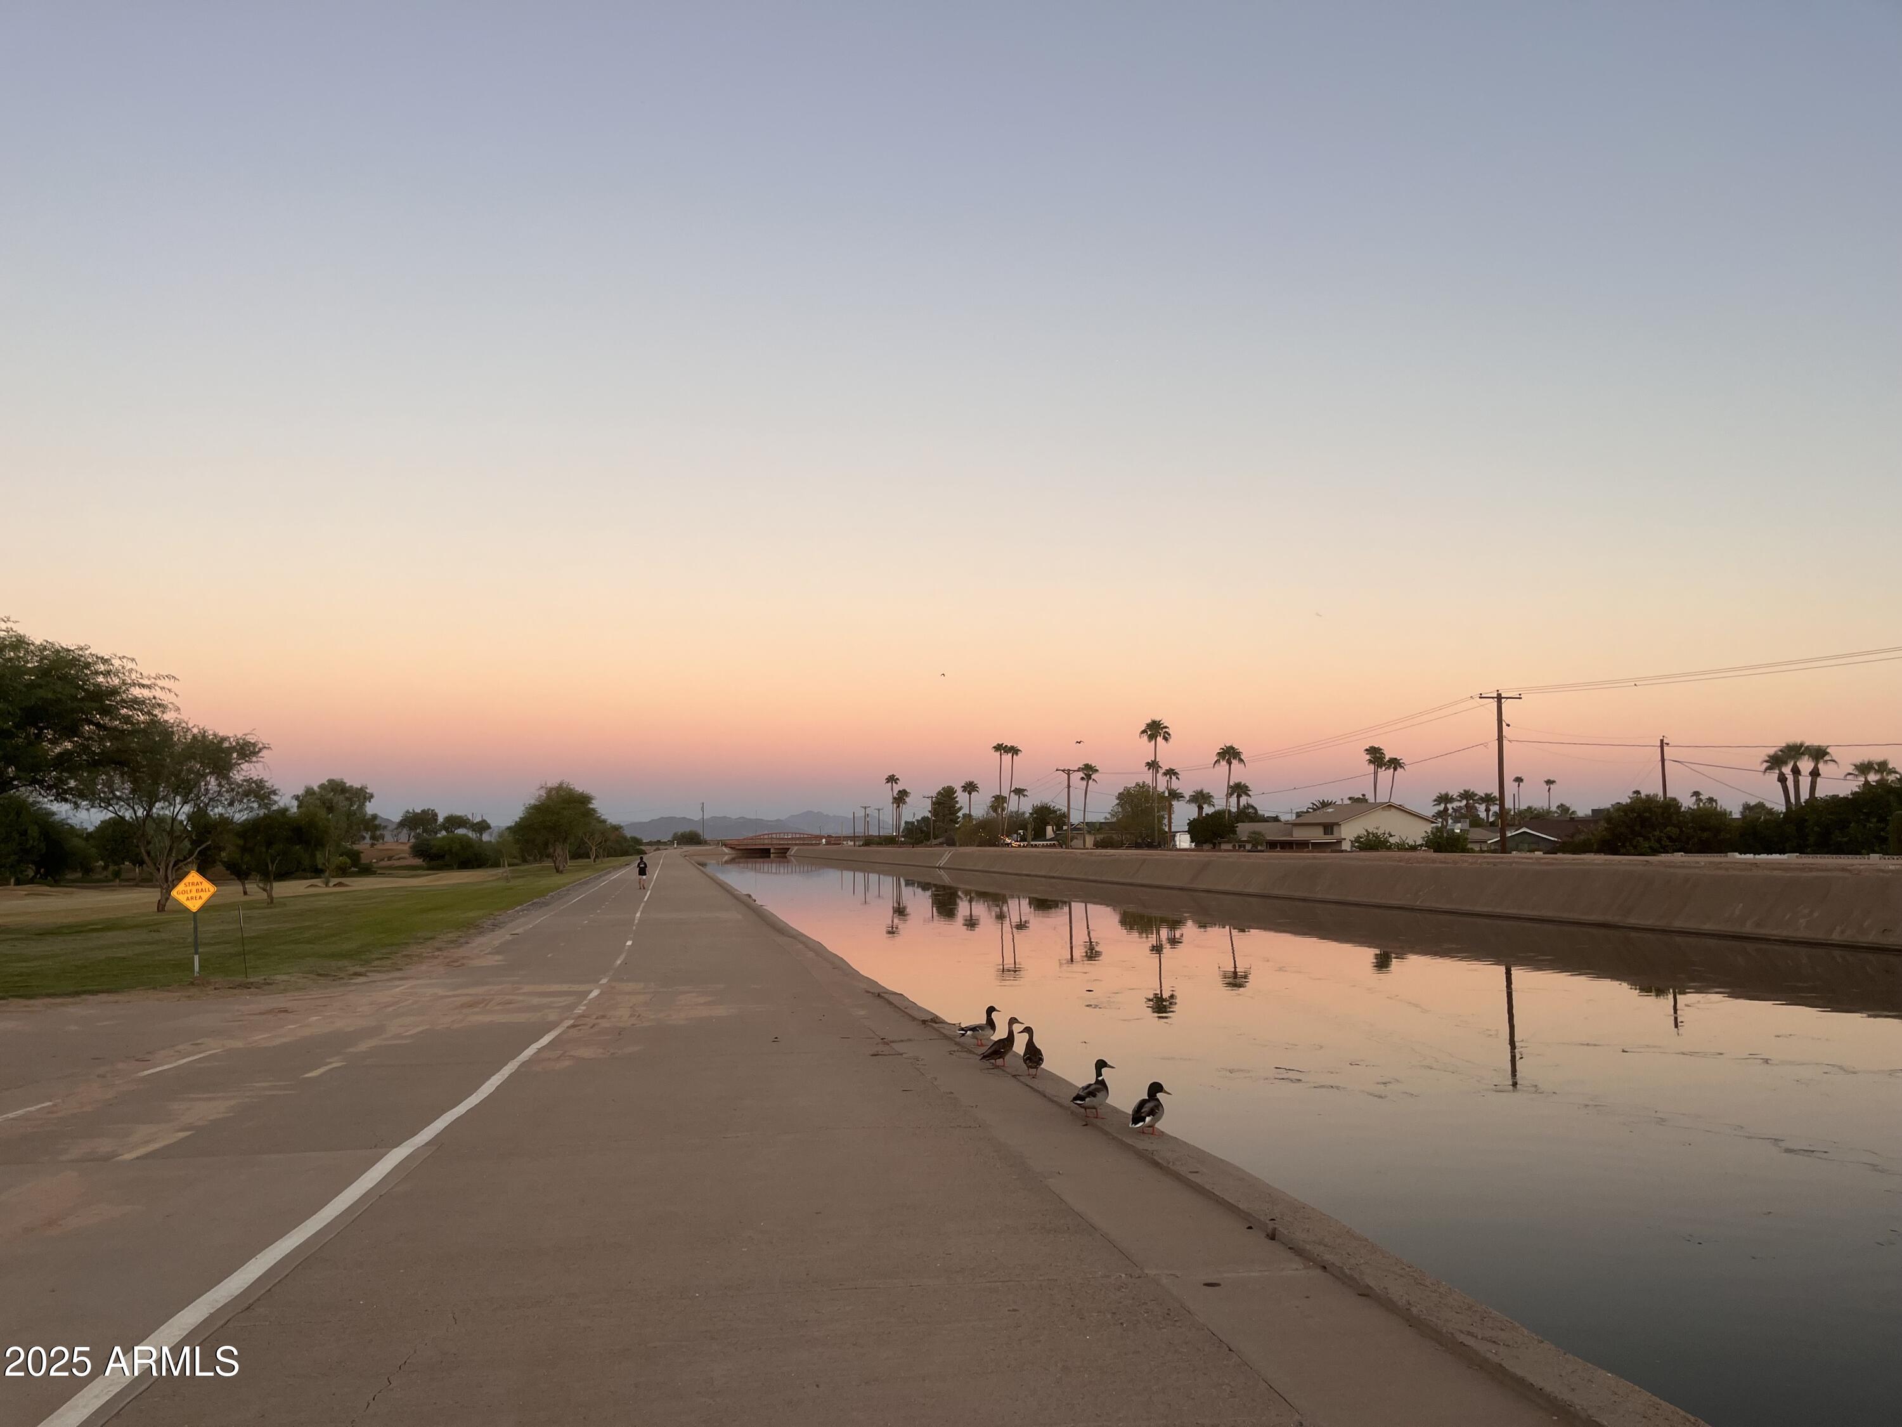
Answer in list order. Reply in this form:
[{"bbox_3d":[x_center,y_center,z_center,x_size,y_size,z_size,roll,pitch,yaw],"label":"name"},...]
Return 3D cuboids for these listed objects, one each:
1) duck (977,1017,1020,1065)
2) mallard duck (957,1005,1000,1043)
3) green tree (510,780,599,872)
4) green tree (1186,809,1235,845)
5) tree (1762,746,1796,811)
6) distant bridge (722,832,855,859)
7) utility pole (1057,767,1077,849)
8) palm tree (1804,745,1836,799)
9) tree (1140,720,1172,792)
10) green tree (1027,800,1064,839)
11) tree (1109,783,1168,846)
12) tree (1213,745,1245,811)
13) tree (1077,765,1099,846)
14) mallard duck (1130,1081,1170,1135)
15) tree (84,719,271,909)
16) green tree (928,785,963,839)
[{"bbox_3d":[0.356,2.412,10.570,0.360,0.370,0.160,3,-6,-33],"label":"duck"},{"bbox_3d":[0.243,2.840,13.000,0.420,0.370,0.180,2,-6,-21],"label":"mallard duck"},{"bbox_3d":[-34.520,9.881,125.000,7.800,8.100,7.600,0,-5,0],"label":"green tree"},{"bbox_3d":[24.700,11.630,135.765,4.800,5.174,4.800,-1,-5,10],"label":"green tree"},{"bbox_3d":[61.439,6.952,105.593,2.300,8.979,2.300,-3,-6,30],"label":"tree"},{"bbox_3d":[-40.433,32.679,355.000,33.000,6.600,8.000,0,-5,-9],"label":"distant bridge"},{"bbox_3d":[13.312,11.037,162.000,2.700,9.500,0.400,1,-5,-10],"label":"utility pole"},{"bbox_3d":[64.472,6.831,105.584,2.300,9.180,2.300,-3,-6,31],"label":"palm tree"},{"bbox_3d":[20.425,7.685,141.361,3.000,14.098,3.000,-1,-5,8],"label":"tree"},{"bbox_3d":[15.004,18.076,224.611,5.800,8.571,5.800,-1,-5,4],"label":"green tree"},{"bbox_3d":[24.901,13.735,190.000,7.800,9.000,7.500,0,-5,0],"label":"tree"},{"bbox_3d":[29.449,9.031,151.000,3.400,11.000,3.400,0,-5,0],"label":"tree"},{"bbox_3d":[16.110,11.488,167.487,2.600,11.315,2.600,-1,-5,5],"label":"tree"},{"bbox_3d":[1.123,2.210,8.075,0.170,0.310,0.350,-5,-7,42],"label":"mallard duck"},{"bbox_3d":[-30.260,3.961,56.000,7.600,7.600,7.200,0,-5,0],"label":"tree"},{"bbox_3d":[-0.905,20.964,290.000,7.000,12.500,7.000,0,-5,0],"label":"green tree"}]

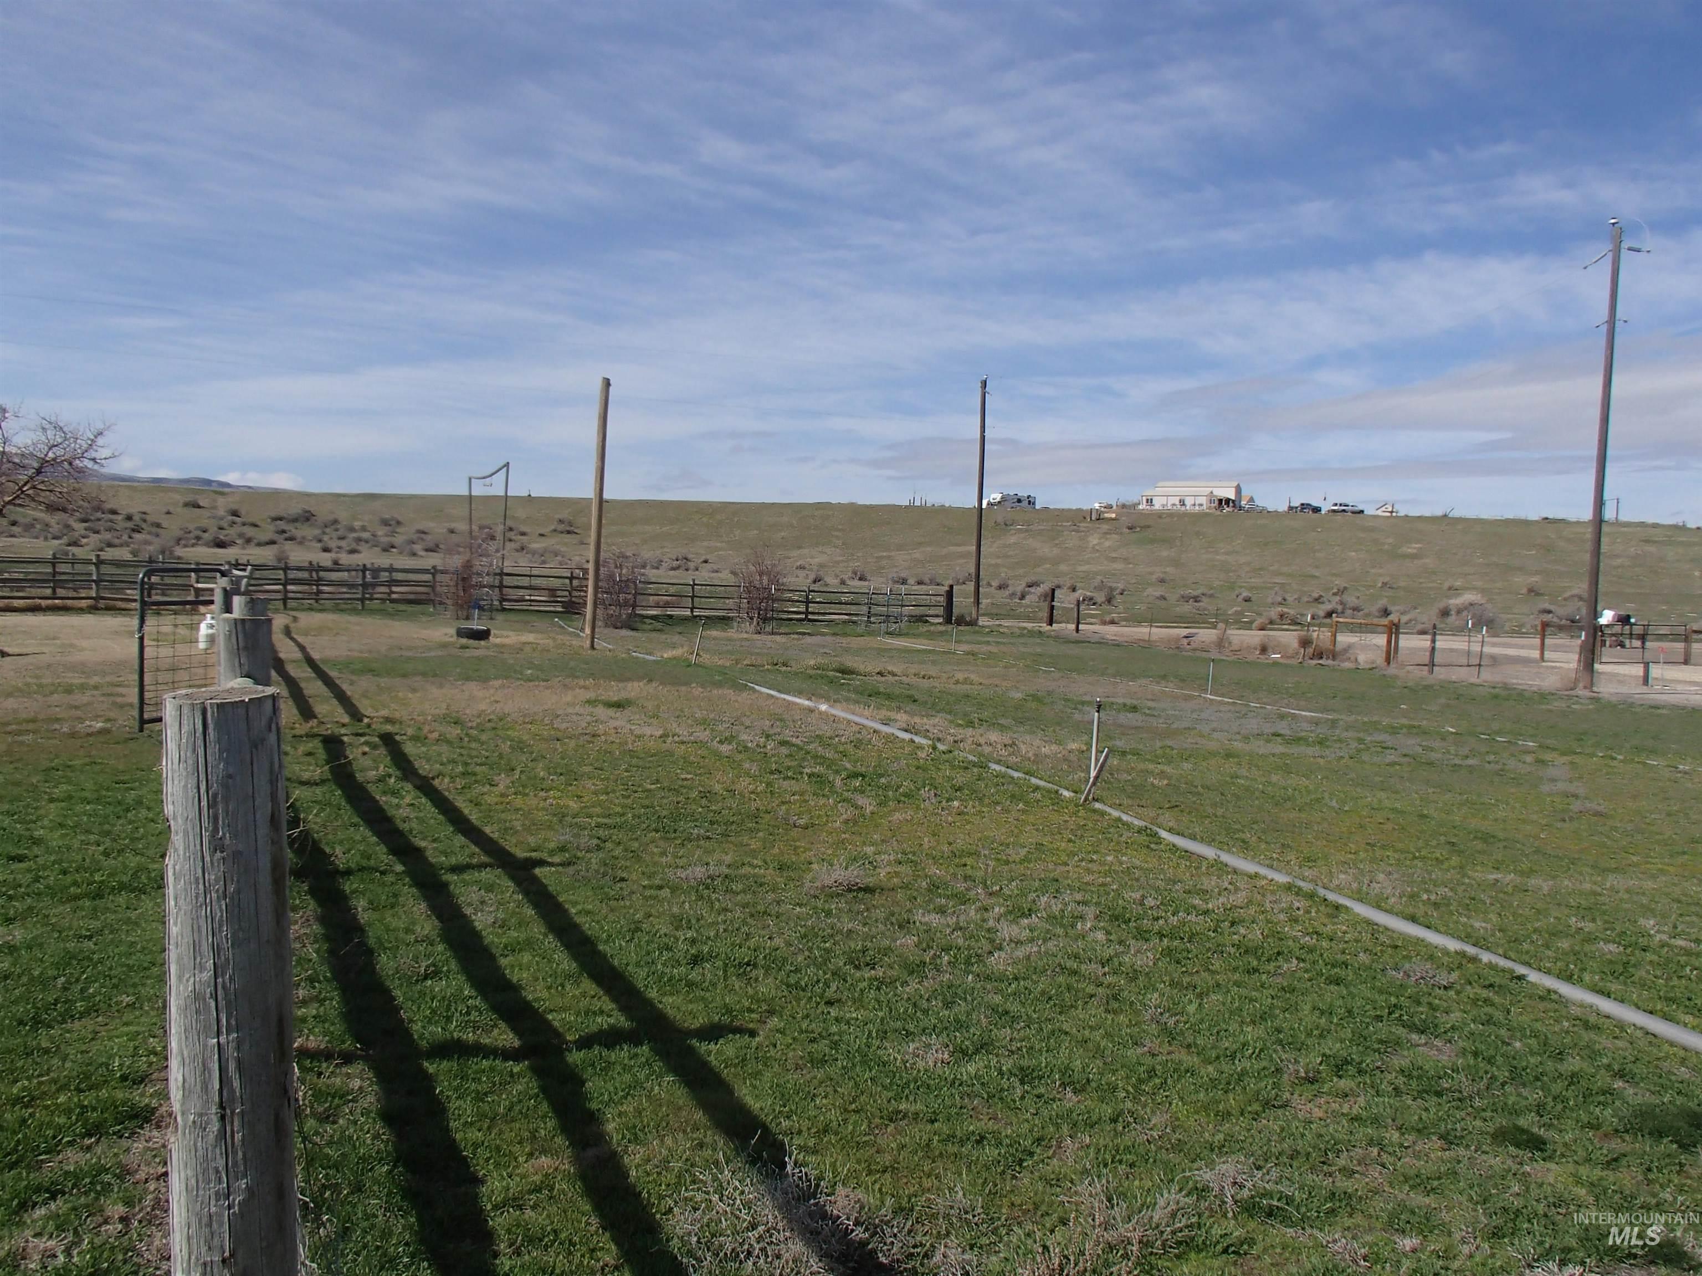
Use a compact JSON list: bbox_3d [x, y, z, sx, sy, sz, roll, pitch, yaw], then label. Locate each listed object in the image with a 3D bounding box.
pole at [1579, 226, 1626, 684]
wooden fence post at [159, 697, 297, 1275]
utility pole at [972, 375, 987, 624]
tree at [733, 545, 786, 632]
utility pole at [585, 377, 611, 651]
[{"bbox_3d":[14.156,-3.381,25.935,0.220,8.801,0.220,1,5,0],"label":"pole"},{"bbox_3d":[-0.902,0.719,2.004,0.178,1.290,0.178,1,5,0],"label":"wooden fence post"},{"bbox_3d":[4.625,-4.891,49.136,0.240,8.762,0.240,1,5,0],"label":"utility pole"},{"bbox_3d":[-2.193,-1.142,32.414,1.220,2.072,1.220,1,5,0],"label":"tree"},{"bbox_3d":[-4.000,-1.953,21.822,0.165,4.293,0.165,4,5,0],"label":"utility pole"}]

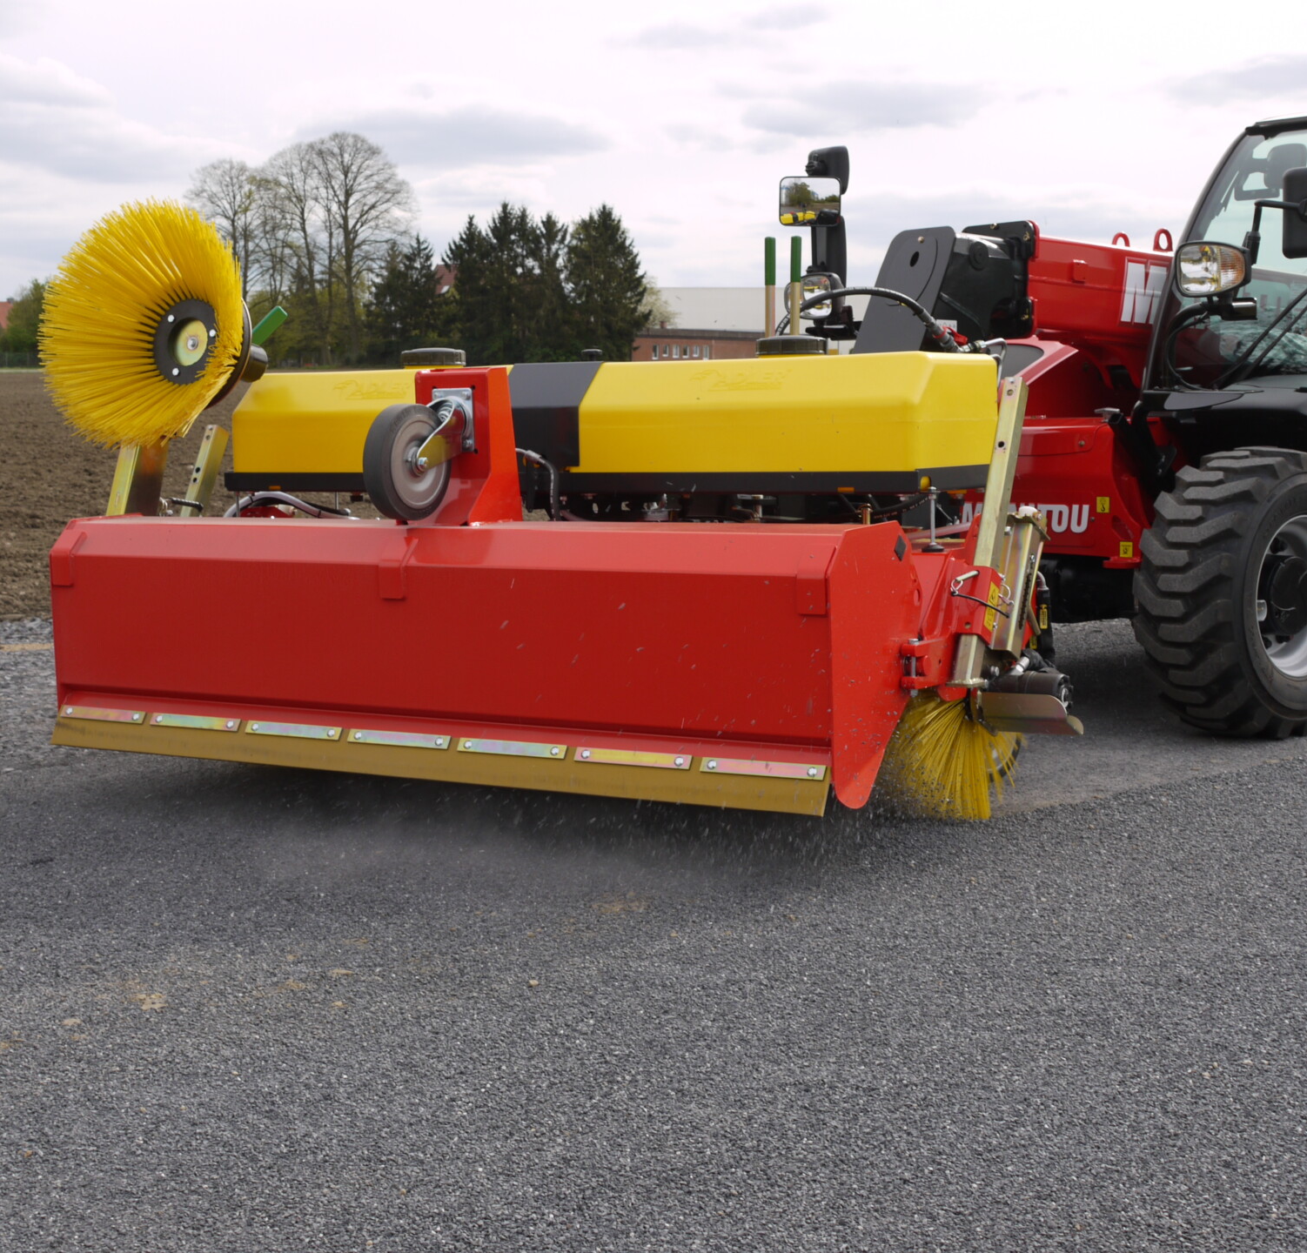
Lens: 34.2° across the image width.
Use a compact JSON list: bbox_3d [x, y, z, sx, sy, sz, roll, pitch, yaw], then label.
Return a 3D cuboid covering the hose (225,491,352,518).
[{"bbox_3d":[-1.000,-0.332,5.813,0.430,0.085,0.100,3,7,31],"label":"hose"}]

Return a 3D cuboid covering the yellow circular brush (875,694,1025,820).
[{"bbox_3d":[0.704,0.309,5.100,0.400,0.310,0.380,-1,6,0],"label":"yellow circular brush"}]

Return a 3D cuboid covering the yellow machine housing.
[{"bbox_3d":[-0.161,-0.509,5.384,2.020,0.320,0.490,3,7,31],"label":"yellow machine housing"}]

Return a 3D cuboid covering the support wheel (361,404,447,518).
[{"bbox_3d":[-0.532,-0.356,4.616,0.055,0.253,0.253,3,7,31],"label":"support wheel"}]

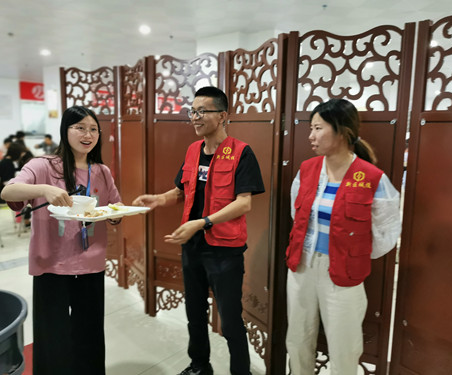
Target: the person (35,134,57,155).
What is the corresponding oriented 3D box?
[{"bbox_3d":[-4.334,-0.649,9.525,0.560,1.220,0.720,0,9,-8],"label":"person"}]

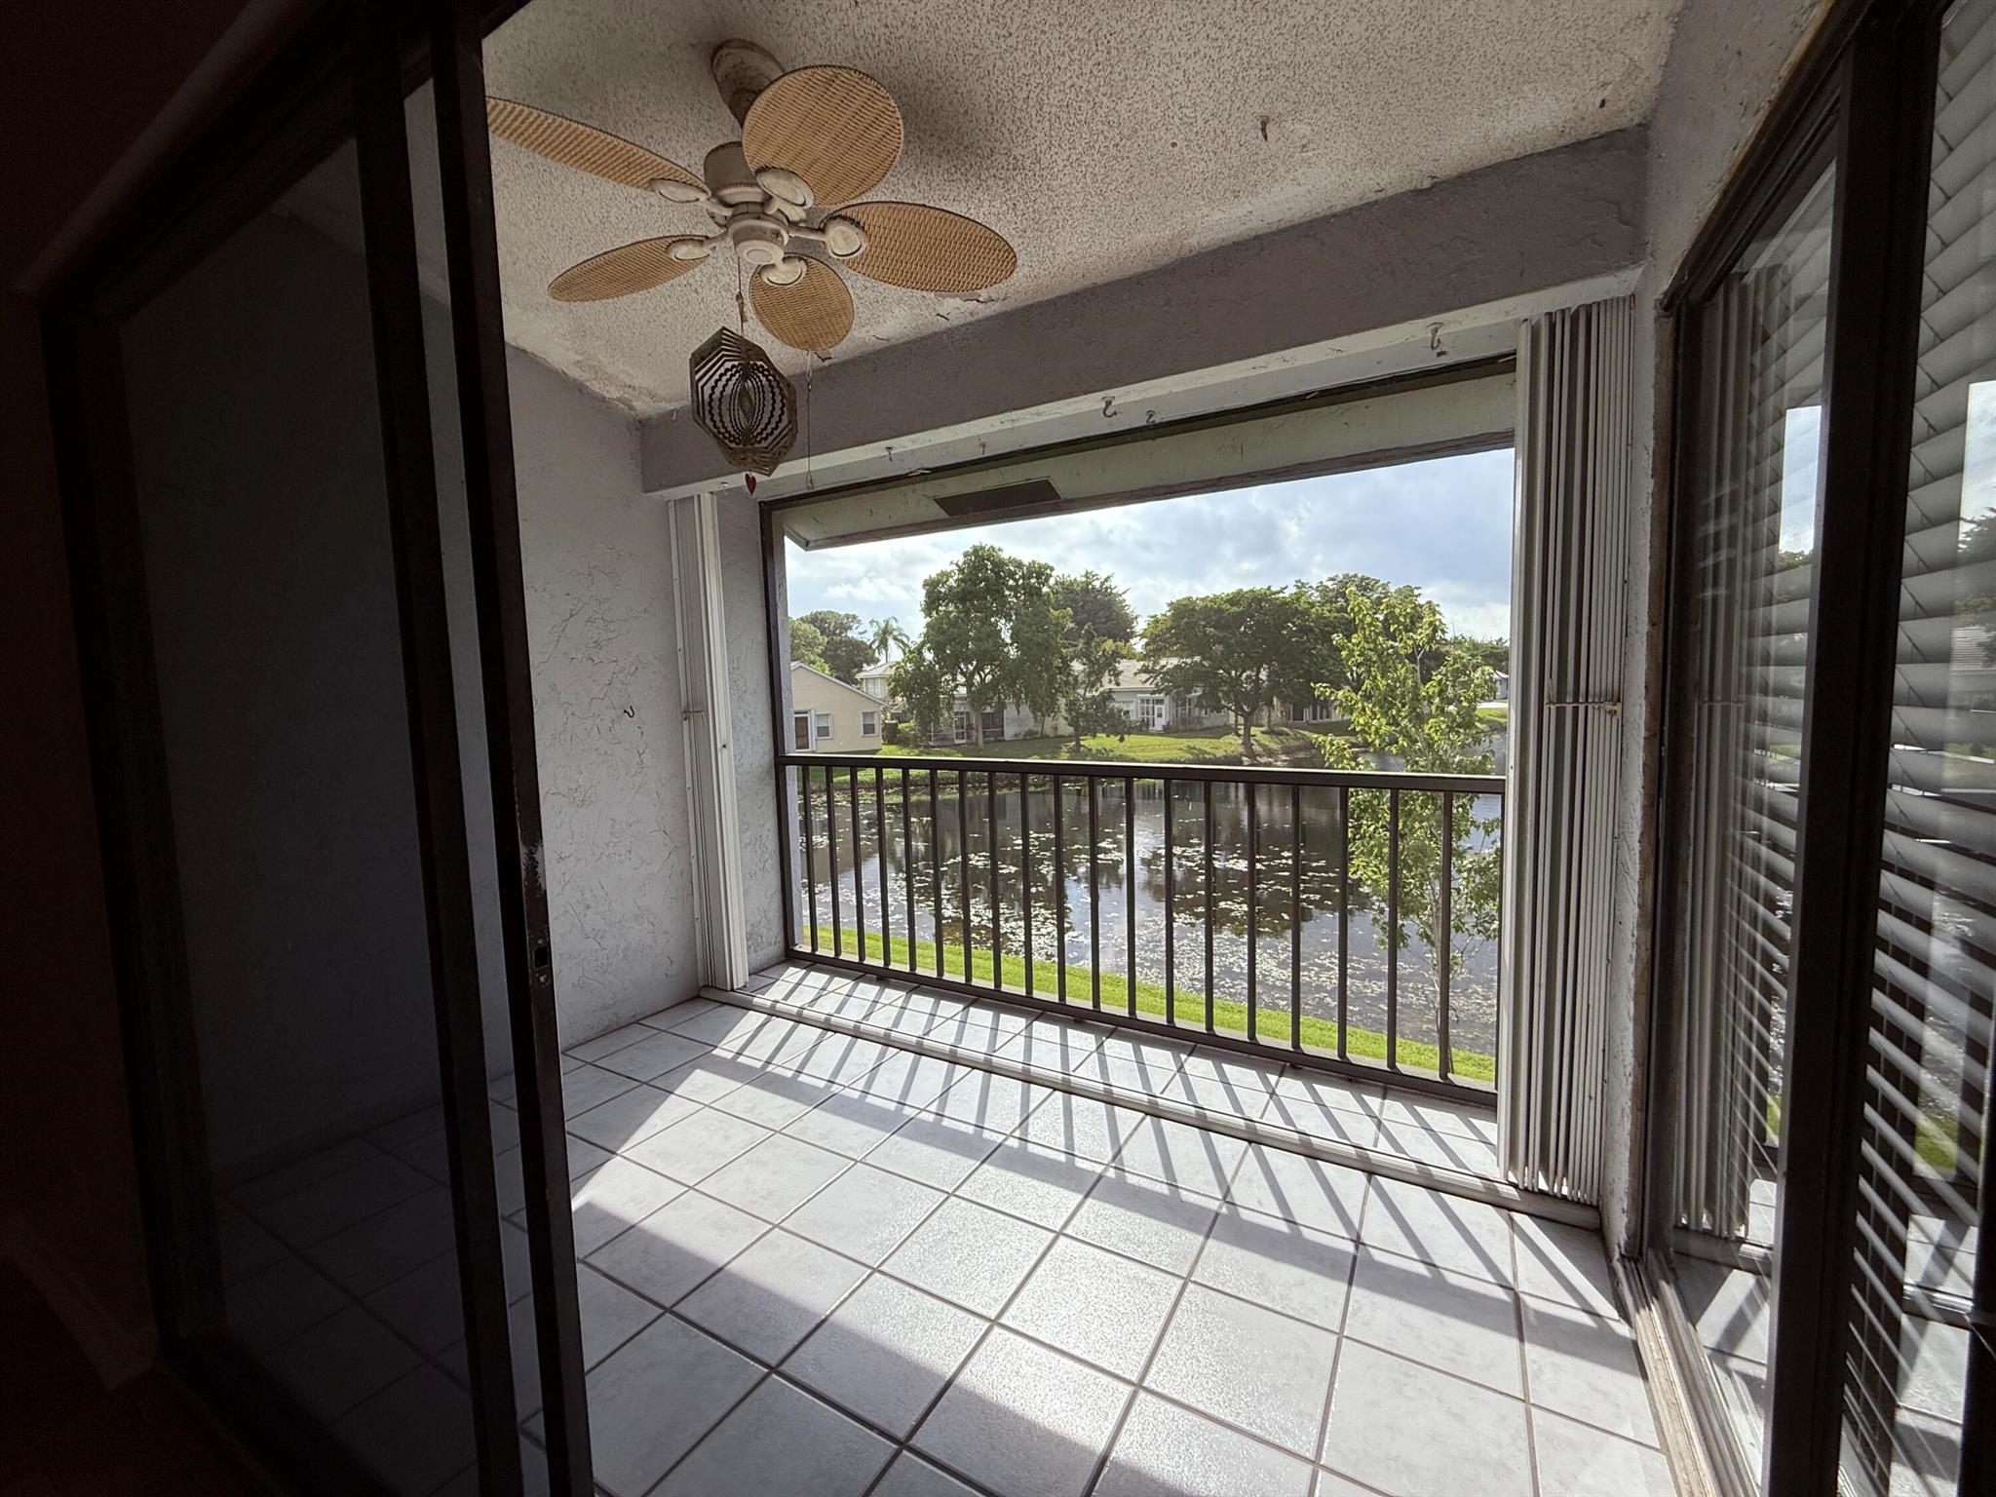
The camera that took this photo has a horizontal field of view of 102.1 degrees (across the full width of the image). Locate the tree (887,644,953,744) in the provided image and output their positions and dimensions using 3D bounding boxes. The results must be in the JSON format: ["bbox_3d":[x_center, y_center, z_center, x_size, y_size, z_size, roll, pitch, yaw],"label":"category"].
[{"bbox_3d":[-4.748,-3.040,49.090,4.200,6.500,4.100,-2,5,0],"label":"tree"}]

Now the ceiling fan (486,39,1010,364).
[{"bbox_3d":[-0.528,-1.283,1.769,1.160,0.420,1.160,1,6,30],"label":"ceiling fan"}]

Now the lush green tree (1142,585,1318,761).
[{"bbox_3d":[14.041,-4.769,47.982,11.000,9.612,10.000,-2,5,0],"label":"lush green tree"}]

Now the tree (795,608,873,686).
[{"bbox_3d":[-15.939,-7.699,77.875,7.400,11.500,7.200,-2,5,0],"label":"tree"}]

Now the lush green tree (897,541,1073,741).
[{"bbox_3d":[-0.589,-6.226,49.834,10.000,12.670,9.000,-2,5,0],"label":"lush green tree"}]

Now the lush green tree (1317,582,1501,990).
[{"bbox_3d":[4.081,0.895,7.946,1.950,5.007,1.900,-2,5,0],"label":"lush green tree"}]

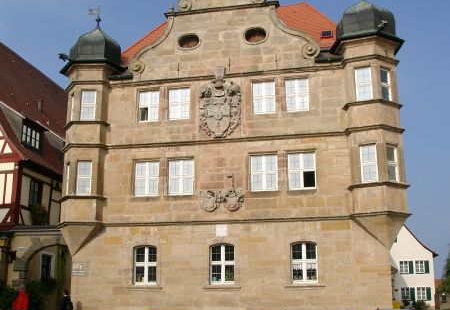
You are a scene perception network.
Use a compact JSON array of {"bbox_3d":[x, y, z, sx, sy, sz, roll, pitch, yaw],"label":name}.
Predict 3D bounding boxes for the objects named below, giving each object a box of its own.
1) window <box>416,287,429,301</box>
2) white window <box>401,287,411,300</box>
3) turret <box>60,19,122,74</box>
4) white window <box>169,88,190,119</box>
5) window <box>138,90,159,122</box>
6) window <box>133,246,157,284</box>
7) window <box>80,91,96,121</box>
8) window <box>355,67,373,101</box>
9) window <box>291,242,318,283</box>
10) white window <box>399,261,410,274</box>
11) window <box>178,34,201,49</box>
[{"bbox_3d":[19.546,13.800,58.381,0.950,1.250,0.150,-3,-15,11],"label":"window"},{"bbox_3d":[17.824,13.700,58.000,0.980,1.200,0.150,-3,-15,11],"label":"white window"},{"bbox_3d":[-5.790,-4.987,26.691,2.850,2.662,2.550,0,-14,-3],"label":"turret"},{"bbox_3d":[-1.916,-2.135,24.864,0.938,1.323,0.150,-3,-14,11],"label":"white window"},{"bbox_3d":[-3.309,-2.134,25.871,0.908,1.438,0.150,-3,-15,11],"label":"window"},{"bbox_3d":[-3.269,4.520,24.175,0.995,1.629,0.150,-3,-15,11],"label":"window"},{"bbox_3d":[-5.823,-2.085,25.156,0.641,1.286,0.120,0,-14,-3],"label":"window"},{"bbox_3d":[5.396,-2.743,22.894,0.646,1.337,0.120,-7,-15,25],"label":"window"},{"bbox_3d":[3.017,4.081,22.321,0.990,1.548,0.150,-3,-14,11],"label":"window"},{"bbox_3d":[18.000,11.289,59.027,0.950,1.250,0.150,-3,-15,11],"label":"white window"},{"bbox_3d":[-1.478,-4.702,24.541,1.000,0.760,0.200,-3,-15,11],"label":"window"}]

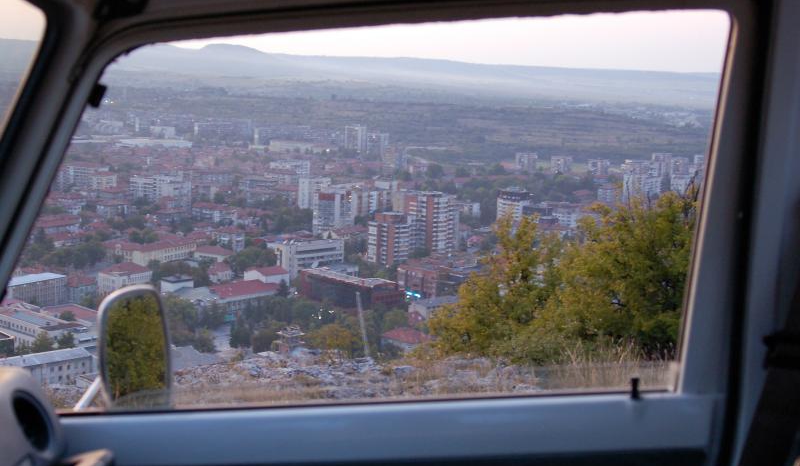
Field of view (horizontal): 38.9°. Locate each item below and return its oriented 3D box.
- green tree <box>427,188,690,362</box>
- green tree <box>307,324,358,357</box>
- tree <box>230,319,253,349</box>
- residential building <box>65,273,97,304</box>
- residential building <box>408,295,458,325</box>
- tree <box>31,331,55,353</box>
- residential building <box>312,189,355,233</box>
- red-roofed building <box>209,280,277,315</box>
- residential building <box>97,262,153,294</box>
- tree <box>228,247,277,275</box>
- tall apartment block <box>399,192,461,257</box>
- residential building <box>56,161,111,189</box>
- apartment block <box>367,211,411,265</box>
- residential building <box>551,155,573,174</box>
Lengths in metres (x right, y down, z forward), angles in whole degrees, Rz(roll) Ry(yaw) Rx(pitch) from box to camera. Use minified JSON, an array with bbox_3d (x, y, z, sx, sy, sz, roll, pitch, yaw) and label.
[{"bbox_3d":[2.103,0.562,14.300,3.400,2.150,2.600,2,8,0],"label":"green tree"},{"bbox_3d":[-21.760,34.970,365.000,16.000,11.500,15.000,2,8,0],"label":"green tree"},{"bbox_3d":[-61.975,39.050,440.000,9.000,11.000,9.000,2,8,0],"label":"tree"},{"bbox_3d":[-143.443,25.671,510.000,12.500,14.500,9.000,0,9,-11],"label":"residential building"},{"bbox_3d":[15.990,35.060,523.490,10.850,9.630,25.050,9,10,39],"label":"residential building"},{"bbox_3d":[-116.810,36.430,370.000,7.800,8.600,7.800,2,8,0],"label":"tree"},{"bbox_3d":[-45.920,-14.850,782.000,23.000,33.000,16.000,10,11,41],"label":"residential building"},{"bbox_3d":[-74.400,29.750,523.100,31.090,13.020,15.930,-5,10,-41],"label":"red-roofed building"},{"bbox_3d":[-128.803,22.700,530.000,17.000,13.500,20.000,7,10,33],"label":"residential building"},{"bbox_3d":[-81.020,15.650,622.000,24.000,14.000,18.000,2,8,0],"label":"tree"},{"bbox_3d":[18.230,-4.560,688.000,23.000,38.500,23.000,-6,12,-44],"label":"tall apartment block"},{"bbox_3d":[-256.550,-44.850,915.000,40.000,22.000,14.000,-1,9,-22],"label":"residential building"},{"bbox_3d":[-6.450,3.610,673.230,19.370,29.420,15.840,9,10,41],"label":"apartment block"},{"bbox_3d":[173.280,-72.209,1215.000,19.500,22.000,16.000,4,9,14],"label":"residential building"}]

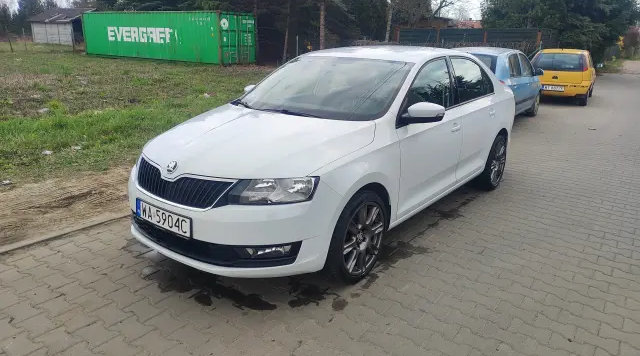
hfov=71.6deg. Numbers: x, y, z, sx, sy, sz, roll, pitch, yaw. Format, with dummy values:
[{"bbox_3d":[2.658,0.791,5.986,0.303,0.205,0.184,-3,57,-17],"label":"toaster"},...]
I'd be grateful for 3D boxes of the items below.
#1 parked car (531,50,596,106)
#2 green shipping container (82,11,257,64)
[{"bbox_3d":[7.284,-3.063,13.178,1.670,1.470,3.820,13,20,33],"label":"parked car"},{"bbox_3d":[-9.058,-8.082,25.528,12.190,2.590,2.440,13,20,33],"label":"green shipping container"}]

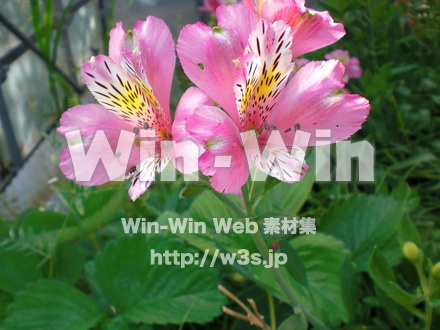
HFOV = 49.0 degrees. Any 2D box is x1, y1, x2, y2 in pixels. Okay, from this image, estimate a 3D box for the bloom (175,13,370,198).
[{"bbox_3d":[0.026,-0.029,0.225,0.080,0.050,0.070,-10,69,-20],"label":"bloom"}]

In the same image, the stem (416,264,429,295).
[{"bbox_3d":[0.130,0.074,0.310,0.004,0.021,0.004,-16,12,0],"label":"stem"}]

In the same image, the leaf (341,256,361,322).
[{"bbox_3d":[0.084,0.080,0.310,0.013,0.043,0.009,2,18,5],"label":"leaf"}]

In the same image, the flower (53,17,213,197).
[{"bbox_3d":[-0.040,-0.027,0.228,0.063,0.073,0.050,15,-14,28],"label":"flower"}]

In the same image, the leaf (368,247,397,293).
[{"bbox_3d":[0.108,0.069,0.320,0.014,0.033,0.009,-24,15,5],"label":"leaf"}]

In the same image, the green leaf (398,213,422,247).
[{"bbox_3d":[0.133,0.045,0.340,0.015,0.026,0.008,-14,15,3],"label":"green leaf"}]

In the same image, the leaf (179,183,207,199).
[{"bbox_3d":[-0.014,0.013,0.250,0.016,0.008,0.008,-13,32,-22],"label":"leaf"}]

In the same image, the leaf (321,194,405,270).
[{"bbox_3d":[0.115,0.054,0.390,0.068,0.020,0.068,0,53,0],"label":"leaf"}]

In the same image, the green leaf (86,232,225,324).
[{"bbox_3d":[-0.042,0.075,0.310,0.085,0.024,0.068,-20,43,-23],"label":"green leaf"}]

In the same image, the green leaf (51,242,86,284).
[{"bbox_3d":[-0.110,0.071,0.350,0.025,0.034,0.010,-6,21,2],"label":"green leaf"}]

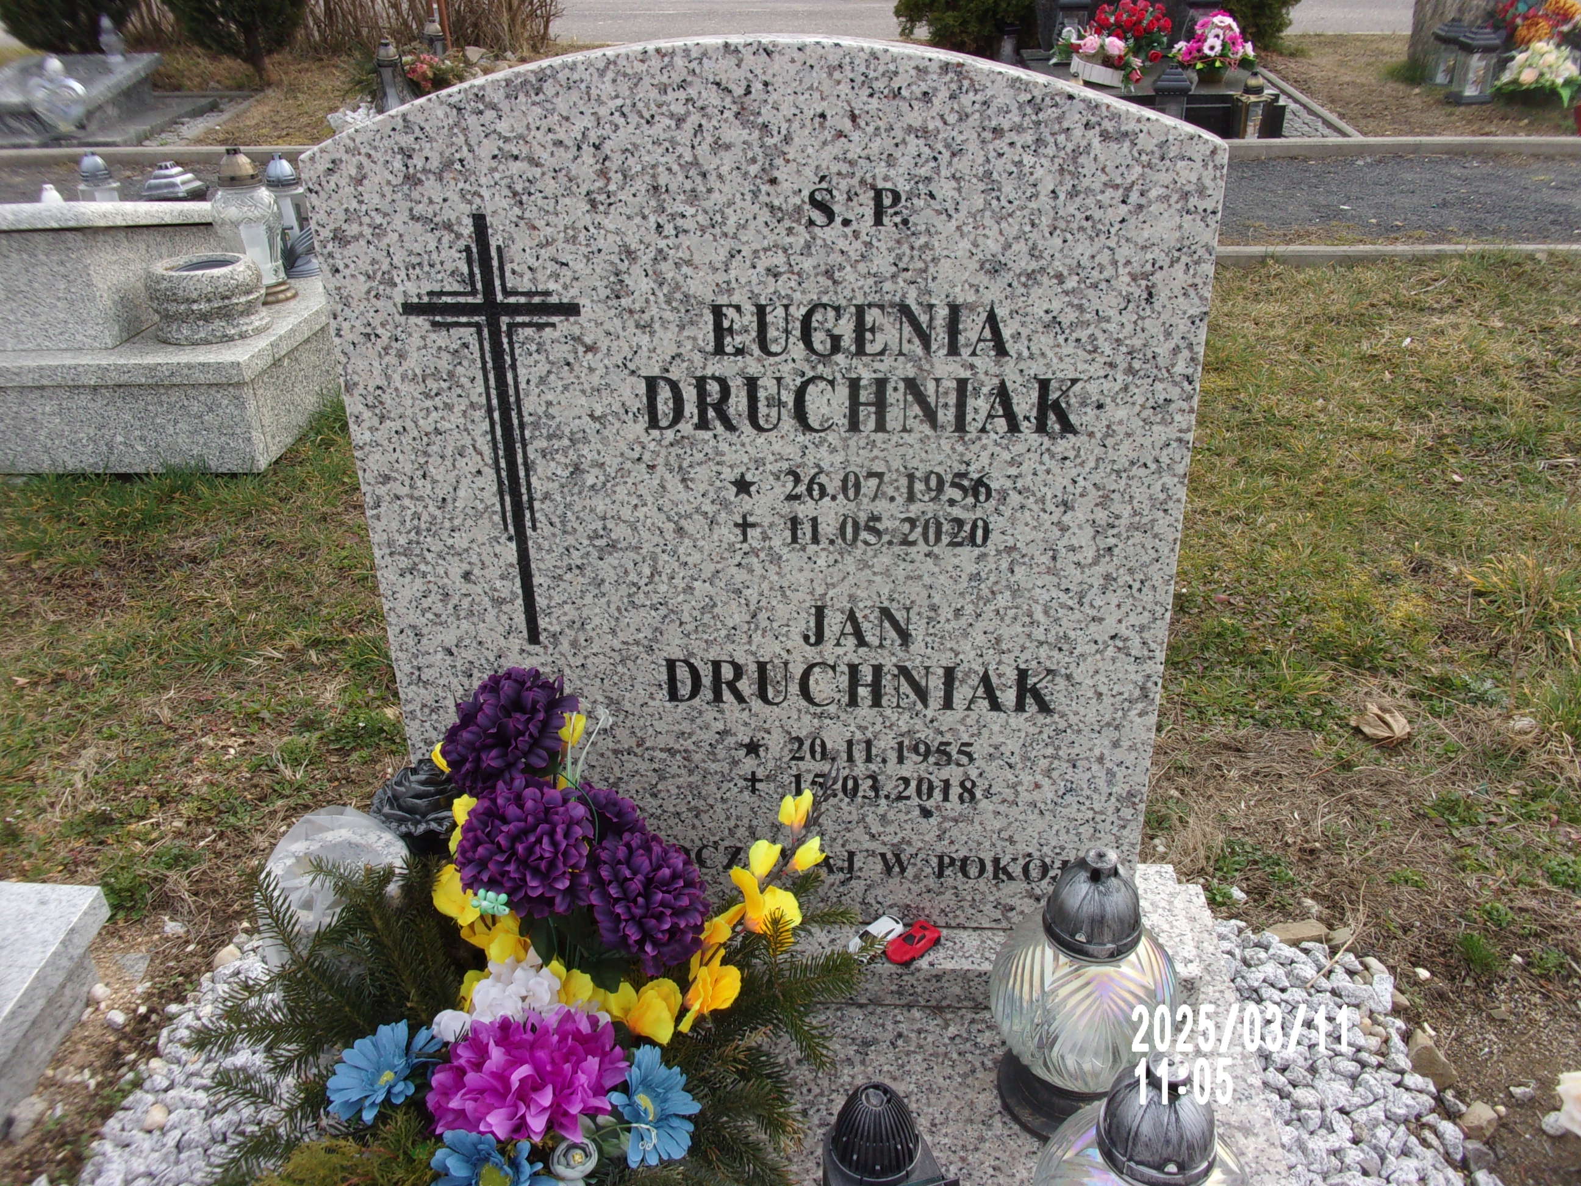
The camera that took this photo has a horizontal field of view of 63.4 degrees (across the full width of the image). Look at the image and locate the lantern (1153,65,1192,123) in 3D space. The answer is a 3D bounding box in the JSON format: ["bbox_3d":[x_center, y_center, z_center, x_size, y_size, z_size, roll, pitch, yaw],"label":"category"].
[{"bbox_3d":[1.697,-2.179,5.697,0.150,0.312,0.150,-1,30,0],"label":"lantern"}]

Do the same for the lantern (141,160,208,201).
[{"bbox_3d":[-1.547,-0.955,3.239,0.125,0.262,0.125,-1,30,0],"label":"lantern"}]

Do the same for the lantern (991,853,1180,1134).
[{"bbox_3d":[0.283,0.354,1.199,0.173,0.288,0.173,-1,30,0],"label":"lantern"}]

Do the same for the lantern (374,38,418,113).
[{"bbox_3d":[-2.014,-2.594,6.452,0.190,0.352,0.190,-1,30,0],"label":"lantern"}]

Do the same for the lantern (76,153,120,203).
[{"bbox_3d":[-1.772,-0.992,3.294,0.092,0.275,0.092,-1,30,0],"label":"lantern"}]

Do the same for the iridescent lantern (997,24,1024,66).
[{"bbox_3d":[1.287,-3.184,7.481,0.130,0.250,0.130,-1,30,0],"label":"iridescent lantern"}]

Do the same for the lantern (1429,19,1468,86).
[{"bbox_3d":[3.644,-2.980,7.027,0.190,0.301,0.190,-1,30,0],"label":"lantern"}]

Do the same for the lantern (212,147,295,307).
[{"bbox_3d":[-1.268,-0.878,3.025,0.155,0.339,0.155,-1,30,0],"label":"lantern"}]

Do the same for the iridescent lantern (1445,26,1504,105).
[{"bbox_3d":[3.500,-2.696,6.514,0.190,0.333,0.190,-1,30,0],"label":"iridescent lantern"}]

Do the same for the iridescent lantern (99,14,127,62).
[{"bbox_3d":[-3.419,-2.795,6.434,0.110,0.212,0.110,-1,30,0],"label":"iridescent lantern"}]

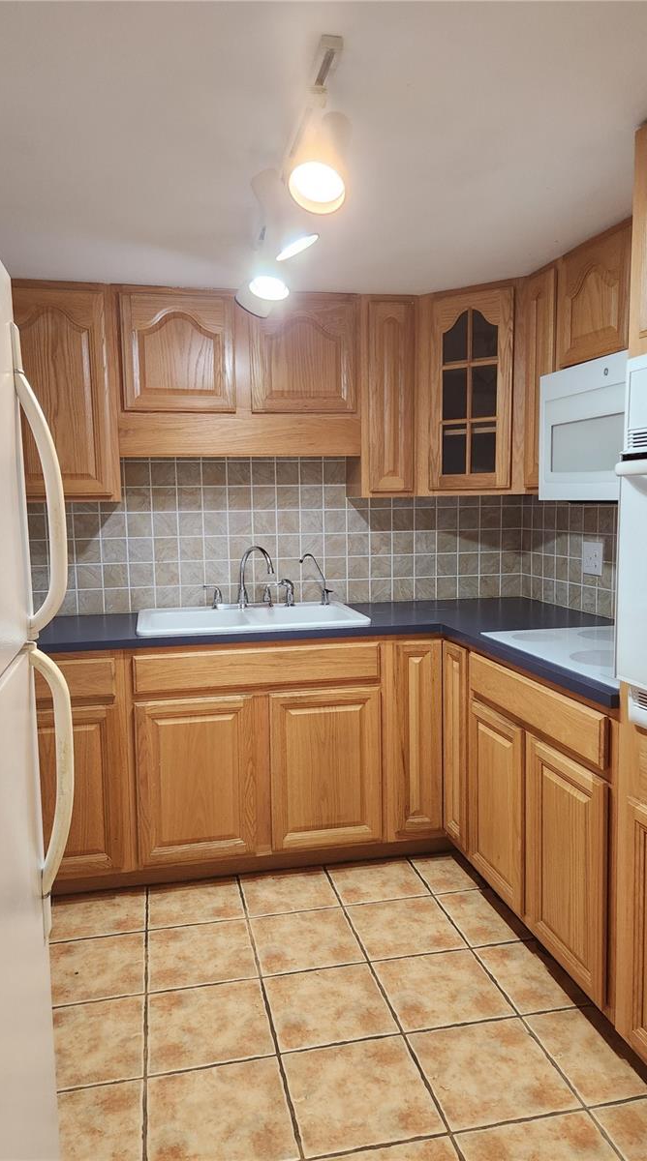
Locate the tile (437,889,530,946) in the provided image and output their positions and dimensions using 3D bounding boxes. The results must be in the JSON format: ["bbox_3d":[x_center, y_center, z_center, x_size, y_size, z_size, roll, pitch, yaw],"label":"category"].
[{"bbox_3d":[0.492,1.080,2.470,0.168,0.010,0.303,-2,6,-12],"label":"tile"}]

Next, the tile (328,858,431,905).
[{"bbox_3d":[0.191,1.085,2.779,0.307,0.011,0.295,-2,6,-12],"label":"tile"}]

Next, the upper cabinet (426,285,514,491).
[{"bbox_3d":[0.630,-0.723,3.028,0.330,0.726,0.310,3,7,32],"label":"upper cabinet"}]

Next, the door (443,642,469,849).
[{"bbox_3d":[0.485,0.588,2.783,0.022,0.720,0.220,-2,6,-12],"label":"door"}]

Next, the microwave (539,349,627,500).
[{"bbox_3d":[0.982,-0.432,2.184,0.397,0.405,0.758,-2,6,-12],"label":"microwave"}]

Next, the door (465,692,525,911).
[{"bbox_3d":[0.550,0.699,2.461,0.021,0.573,0.389,-2,6,-12],"label":"door"}]

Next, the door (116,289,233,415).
[{"bbox_3d":[-0.527,-0.834,2.837,0.408,0.423,0.021,-2,6,-12],"label":"door"}]

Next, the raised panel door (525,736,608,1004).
[{"bbox_3d":[0.637,0.739,2.058,0.021,0.573,0.390,-2,6,-12],"label":"raised panel door"}]

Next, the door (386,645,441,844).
[{"bbox_3d":[0.347,0.578,2.841,0.191,0.724,0.021,-2,6,-12],"label":"door"}]

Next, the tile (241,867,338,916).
[{"bbox_3d":[-0.122,1.086,2.693,0.307,0.010,0.297,-2,6,-12],"label":"tile"}]

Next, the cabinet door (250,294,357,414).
[{"bbox_3d":[-0.072,-0.851,2.934,0.405,0.423,0.021,-2,6,-12],"label":"cabinet door"}]

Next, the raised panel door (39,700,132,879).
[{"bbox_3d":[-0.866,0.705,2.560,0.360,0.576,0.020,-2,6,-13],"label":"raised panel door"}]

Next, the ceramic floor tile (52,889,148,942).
[{"bbox_3d":[-0.750,1.118,2.581,0.307,0.011,0.303,-2,6,-12],"label":"ceramic floor tile"}]

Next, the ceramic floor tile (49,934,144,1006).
[{"bbox_3d":[-0.678,1.137,2.253,0.307,0.010,0.307,-2,6,-12],"label":"ceramic floor tile"}]

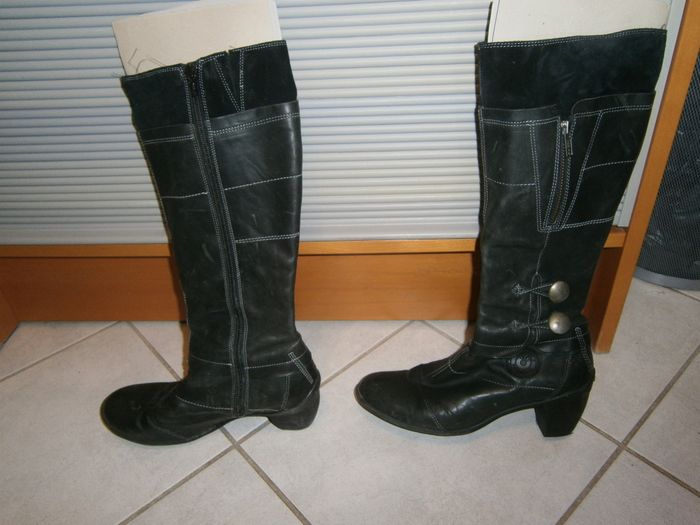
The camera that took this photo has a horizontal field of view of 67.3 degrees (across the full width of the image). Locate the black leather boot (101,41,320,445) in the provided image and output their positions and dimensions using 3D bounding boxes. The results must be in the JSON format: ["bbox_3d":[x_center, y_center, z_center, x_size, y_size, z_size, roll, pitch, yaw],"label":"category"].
[{"bbox_3d":[-0.178,0.004,0.534,0.270,0.418,0.116,-1,32,3],"label":"black leather boot"}]

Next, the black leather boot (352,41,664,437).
[{"bbox_3d":[0.130,-0.006,0.526,0.264,0.416,0.116,0,32,5],"label":"black leather boot"}]

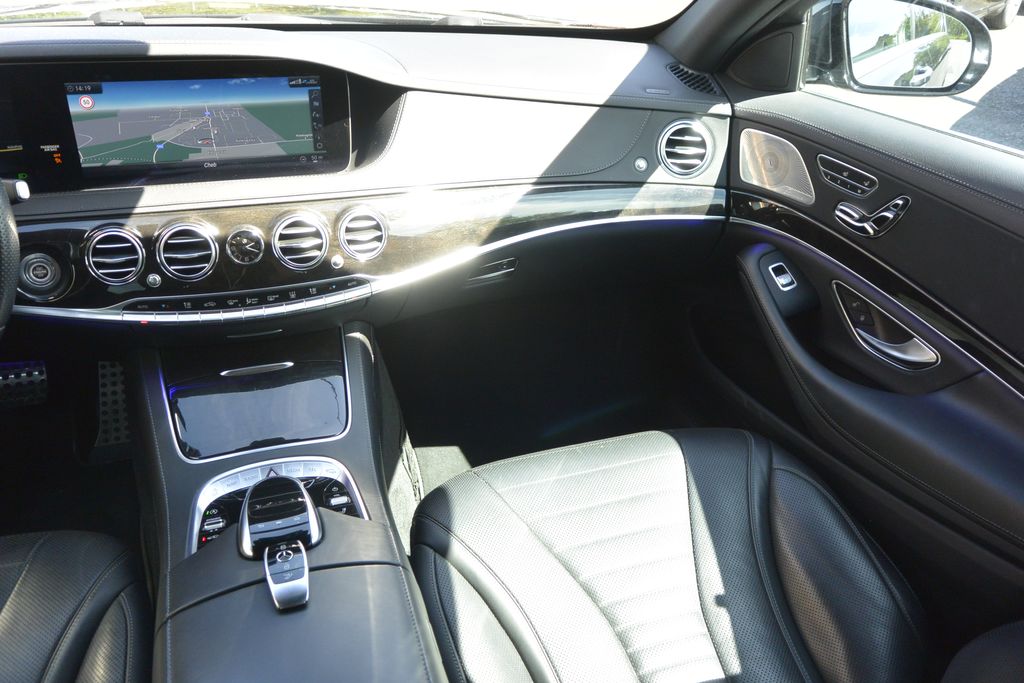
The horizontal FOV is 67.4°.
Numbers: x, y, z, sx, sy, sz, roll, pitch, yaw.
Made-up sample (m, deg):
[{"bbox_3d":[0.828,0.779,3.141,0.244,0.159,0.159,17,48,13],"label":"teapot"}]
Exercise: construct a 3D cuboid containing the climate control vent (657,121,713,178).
[{"bbox_3d":[0.247,-0.280,1.115,0.083,0.084,0.030,-1,21,-6],"label":"climate control vent"}]

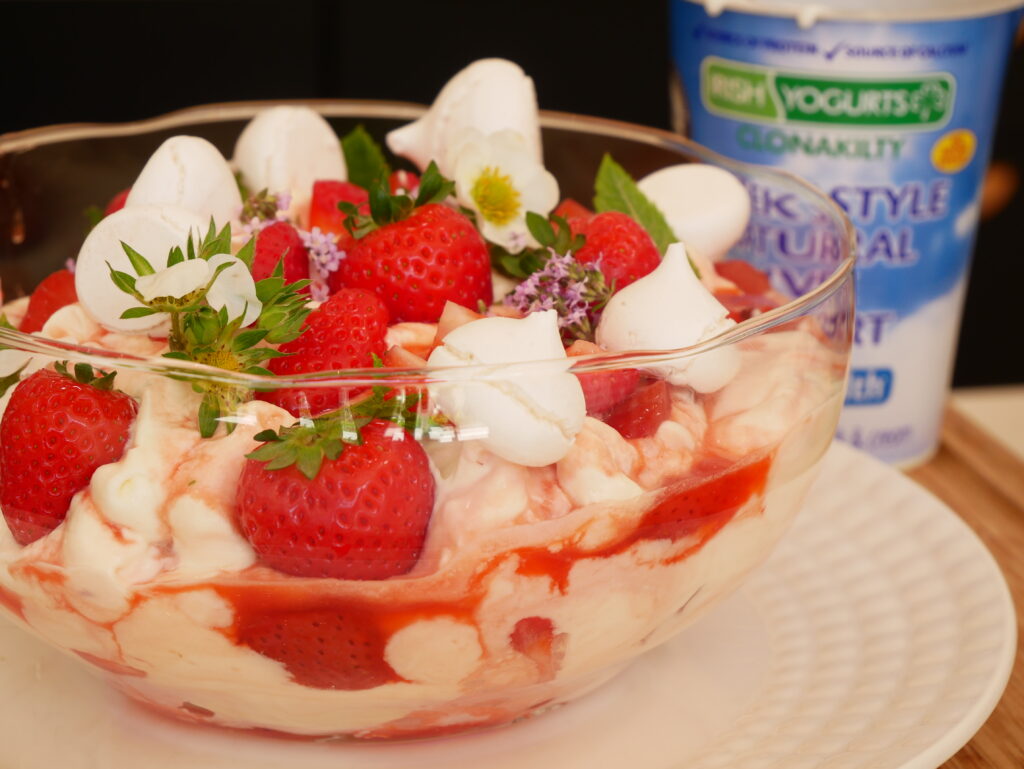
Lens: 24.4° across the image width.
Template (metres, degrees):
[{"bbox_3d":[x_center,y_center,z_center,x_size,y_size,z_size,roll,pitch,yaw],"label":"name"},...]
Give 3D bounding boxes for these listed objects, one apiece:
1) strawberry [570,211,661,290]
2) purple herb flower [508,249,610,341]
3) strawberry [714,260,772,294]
[{"bbox_3d":[0.024,-0.030,0.550,0.023,0.024,0.025,0,19,0],"label":"strawberry"},{"bbox_3d":[0.010,-0.019,0.515,0.022,0.019,0.018,0,19,0],"label":"purple herb flower"},{"bbox_3d":[0.063,-0.029,0.640,0.016,0.010,0.015,1,20,0],"label":"strawberry"}]

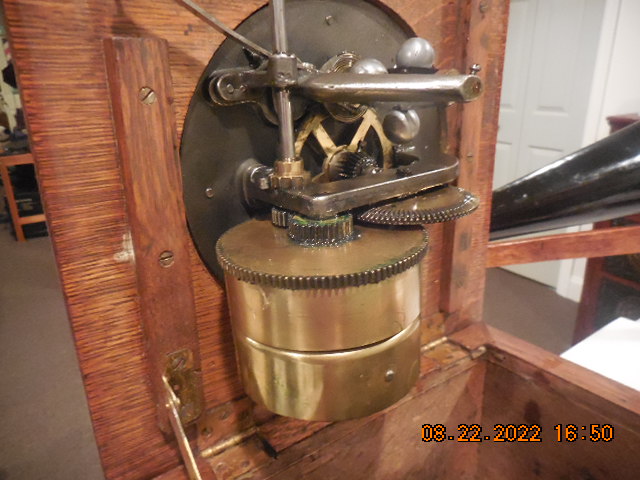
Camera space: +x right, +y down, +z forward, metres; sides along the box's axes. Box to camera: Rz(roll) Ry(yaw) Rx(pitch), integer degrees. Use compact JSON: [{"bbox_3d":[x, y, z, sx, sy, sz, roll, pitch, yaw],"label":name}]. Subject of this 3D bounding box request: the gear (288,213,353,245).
[{"bbox_3d":[0.001,-0.006,0.198,0.028,0.009,0.028,-3,19,0],"label":"gear"}]

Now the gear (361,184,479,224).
[{"bbox_3d":[0.041,-0.020,0.228,0.070,0.004,0.070,-3,19,0],"label":"gear"}]

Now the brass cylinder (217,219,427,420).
[{"bbox_3d":[0.003,0.028,0.210,0.090,0.062,0.090,-3,19,0],"label":"brass cylinder"}]

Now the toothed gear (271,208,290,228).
[{"bbox_3d":[-0.013,-0.012,0.215,0.019,0.008,0.019,-3,19,0],"label":"toothed gear"}]

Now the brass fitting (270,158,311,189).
[{"bbox_3d":[-0.014,-0.030,0.209,0.018,0.012,0.018,-3,19,0],"label":"brass fitting"}]

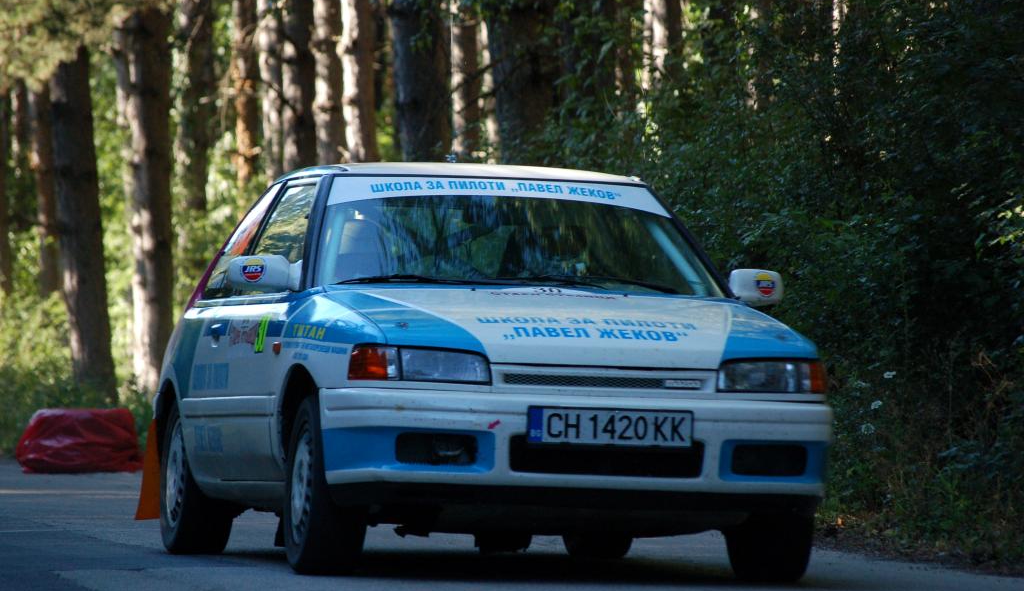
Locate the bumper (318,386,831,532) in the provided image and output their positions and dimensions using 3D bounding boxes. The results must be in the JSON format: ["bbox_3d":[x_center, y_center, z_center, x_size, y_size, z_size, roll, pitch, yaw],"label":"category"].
[{"bbox_3d":[0.252,0.507,19.920,1.640,0.400,0.490,2,-1,-12],"label":"bumper"}]

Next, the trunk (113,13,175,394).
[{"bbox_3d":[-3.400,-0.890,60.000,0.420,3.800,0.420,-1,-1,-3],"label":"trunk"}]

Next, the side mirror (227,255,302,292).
[{"bbox_3d":[-0.811,-0.072,20.950,0.250,0.120,0.140,2,-1,-12],"label":"side mirror"}]

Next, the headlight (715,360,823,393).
[{"bbox_3d":[0.808,0.253,20.007,0.410,0.120,0.210,2,-1,-17],"label":"headlight"}]

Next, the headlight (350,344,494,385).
[{"bbox_3d":[-0.289,0.216,19.764,0.410,0.120,0.210,2,-1,-8],"label":"headlight"}]

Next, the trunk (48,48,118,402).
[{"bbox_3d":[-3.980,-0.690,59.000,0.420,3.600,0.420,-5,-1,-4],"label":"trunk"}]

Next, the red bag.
[{"bbox_3d":[-3.330,1.123,49.200,1.000,0.500,0.550,1,-1,-4],"label":"red bag"}]

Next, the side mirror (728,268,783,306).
[{"bbox_3d":[0.785,-0.023,21.300,0.240,0.120,0.140,2,-1,-12],"label":"side mirror"}]

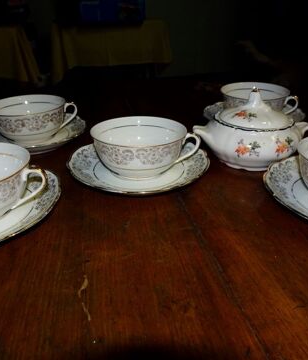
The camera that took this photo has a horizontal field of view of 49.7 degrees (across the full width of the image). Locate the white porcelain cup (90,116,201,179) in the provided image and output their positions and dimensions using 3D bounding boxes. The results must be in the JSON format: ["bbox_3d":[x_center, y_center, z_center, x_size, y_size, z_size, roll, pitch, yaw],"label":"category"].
[{"bbox_3d":[-0.008,-0.031,0.353,0.114,0.048,0.099,5,29,11],"label":"white porcelain cup"}]

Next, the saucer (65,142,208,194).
[{"bbox_3d":[-0.015,-0.015,0.364,0.150,0.021,0.150,-1,28,0],"label":"saucer"}]

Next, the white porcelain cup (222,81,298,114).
[{"bbox_3d":[0.155,-0.108,0.492,0.114,0.048,0.099,5,29,11],"label":"white porcelain cup"}]

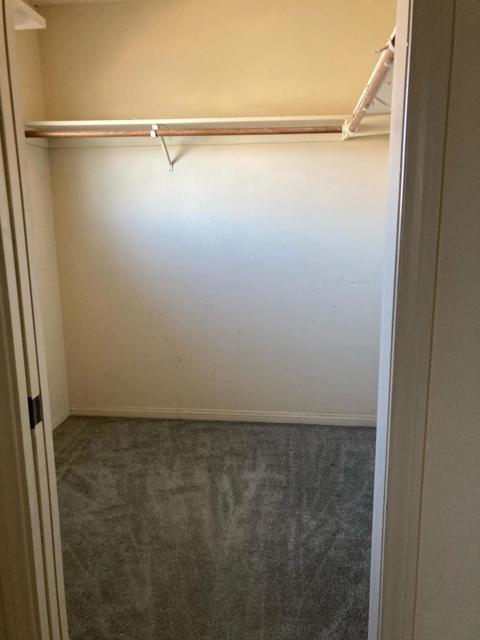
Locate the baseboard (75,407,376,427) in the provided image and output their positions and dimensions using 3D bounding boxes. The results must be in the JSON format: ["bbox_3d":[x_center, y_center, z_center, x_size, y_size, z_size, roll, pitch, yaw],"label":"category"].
[{"bbox_3d":[-0.115,0.607,3.283,2.010,0.077,0.016,1,12,6],"label":"baseboard"}]

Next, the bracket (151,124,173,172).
[{"bbox_3d":[-0.419,-0.931,2.832,0.030,0.230,0.330,1,12,6],"label":"bracket"}]

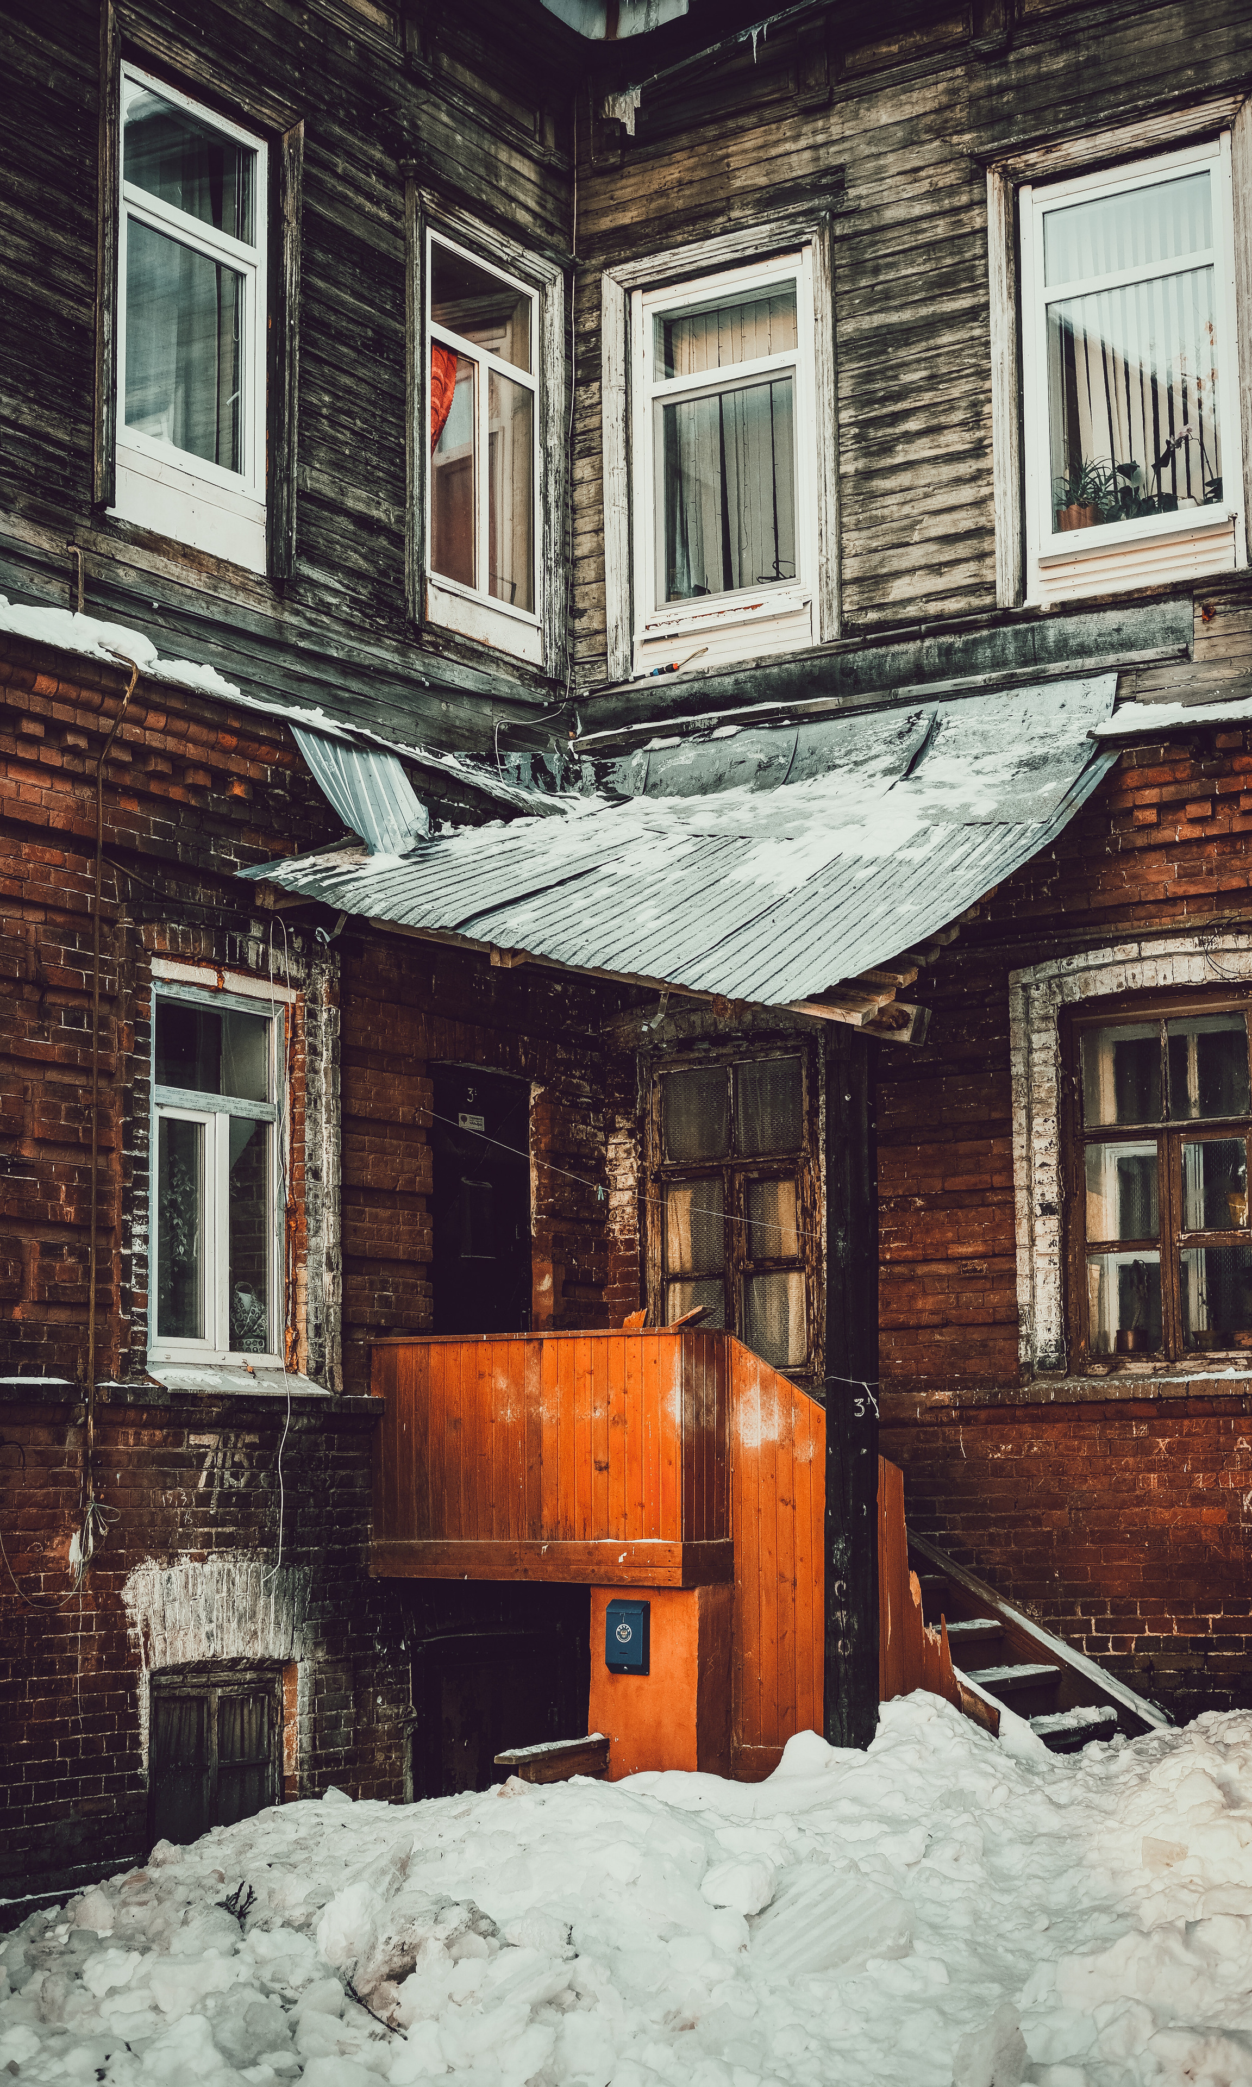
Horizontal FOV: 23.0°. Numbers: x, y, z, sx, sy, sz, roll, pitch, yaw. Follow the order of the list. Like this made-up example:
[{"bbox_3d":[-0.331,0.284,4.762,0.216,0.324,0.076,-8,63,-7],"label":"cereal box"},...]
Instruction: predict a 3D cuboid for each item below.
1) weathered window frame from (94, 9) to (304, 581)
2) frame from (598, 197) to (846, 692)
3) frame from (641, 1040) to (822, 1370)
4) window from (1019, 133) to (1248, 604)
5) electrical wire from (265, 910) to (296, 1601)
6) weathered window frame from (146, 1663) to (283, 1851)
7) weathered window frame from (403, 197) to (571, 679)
[{"bbox_3d":[-1.955,-3.313,13.823,0.150,2.223,1.389,-6,-10,32],"label":"weathered window frame"},{"bbox_3d":[0.507,-3.039,15.900,1.392,2.261,0.150,-6,-10,32],"label":"frame"},{"bbox_3d":[0.554,0.864,15.280,1.004,1.681,0.120,-6,-10,32],"label":"frame"},{"bbox_3d":[2.432,-3.214,14.708,1.075,2.122,0.100,-6,-10,32],"label":"window"},{"bbox_3d":[-1.503,0.873,13.338,0.100,2.912,0.178,-6,-10,32],"label":"electrical wire"},{"bbox_3d":[-1.754,3.014,12.856,0.120,0.759,0.834,-6,-10,32],"label":"weathered window frame"},{"bbox_3d":[-0.760,-3.058,15.668,0.150,2.174,1.406,-6,-10,32],"label":"weathered window frame"}]

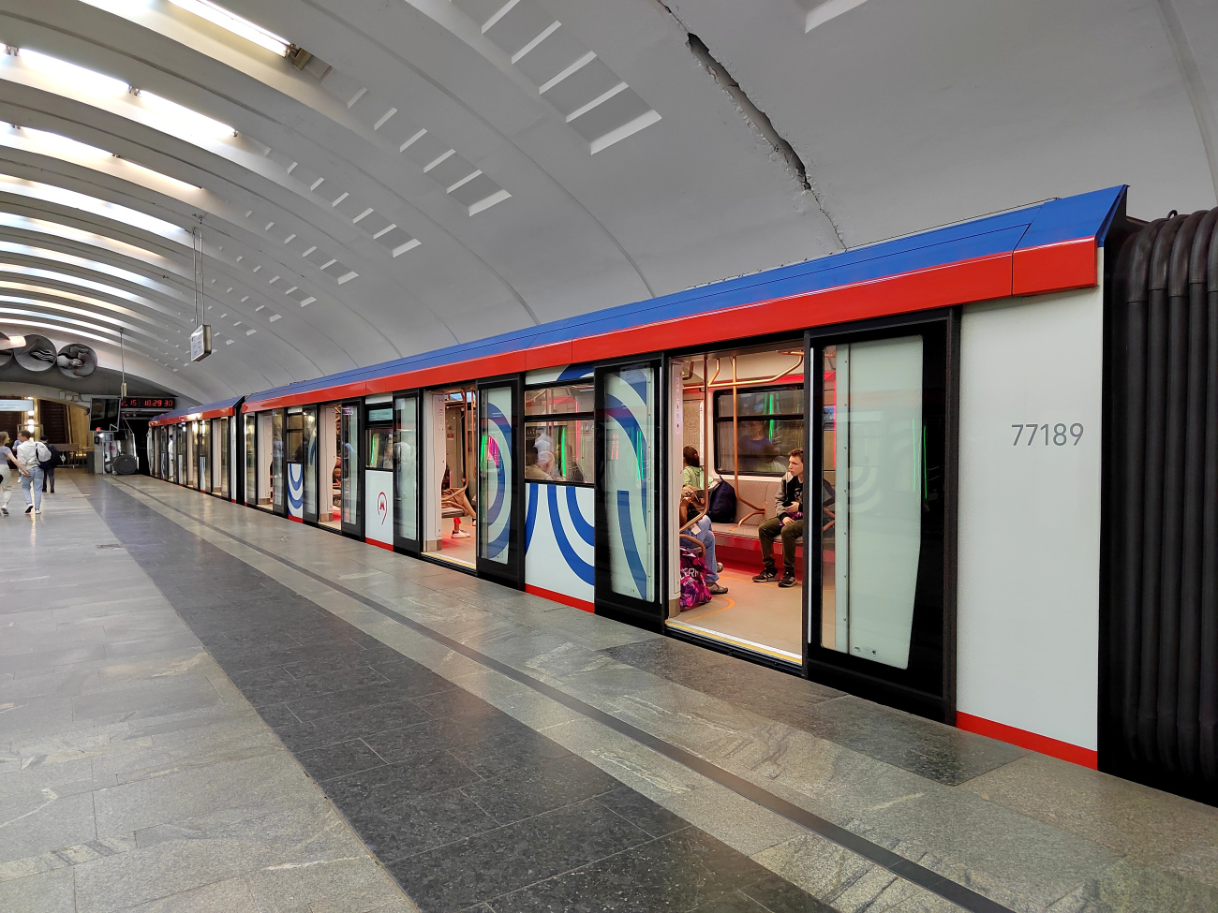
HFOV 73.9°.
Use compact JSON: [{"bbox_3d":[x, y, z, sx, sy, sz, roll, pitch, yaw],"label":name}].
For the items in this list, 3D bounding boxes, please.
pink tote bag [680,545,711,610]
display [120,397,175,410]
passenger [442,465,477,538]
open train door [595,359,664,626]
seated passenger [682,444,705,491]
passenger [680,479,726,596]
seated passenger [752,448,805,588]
[{"bbox_3d":[0.614,0.970,6.726,0.250,0.540,0.460,1,1,43],"label":"pink tote bag"},{"bbox_3d":[-21.285,-2.456,37.303,2.300,0.530,0.200,-1,1,-35],"label":"display"},{"bbox_3d":[-2.276,0.537,11.221,1.000,1.260,0.520,-1,1,-35],"label":"passenger"},{"bbox_3d":[0.170,0.255,6.383,0.080,2.030,0.910,-1,1,-35],"label":"open train door"},{"bbox_3d":[0.892,0.533,9.244,0.680,1.280,0.500,0,1,15],"label":"seated passenger"},{"bbox_3d":[0.610,0.608,7.055,0.900,1.270,0.530,-1,1,-35],"label":"passenger"},{"bbox_3d":[1.786,0.571,7.912,0.740,1.310,0.580,-1,1,-35],"label":"seated passenger"}]

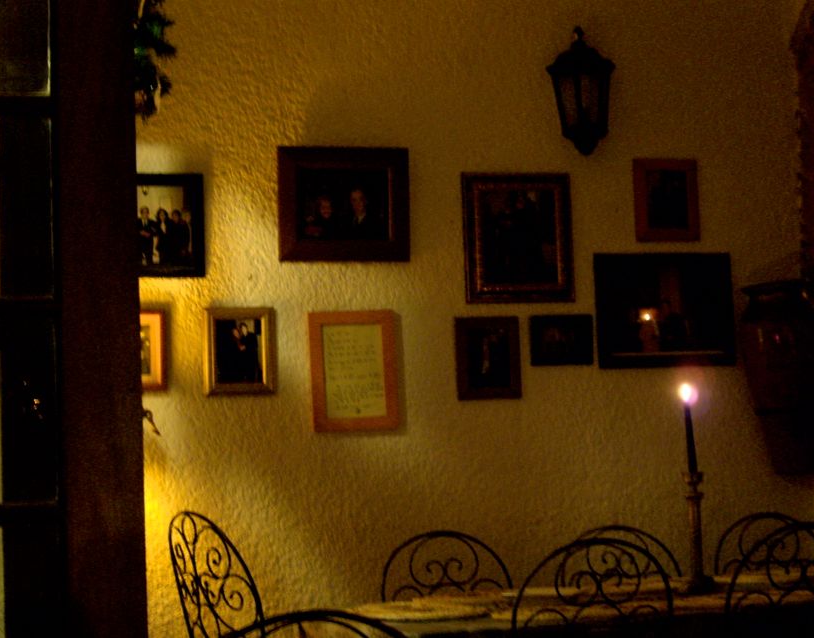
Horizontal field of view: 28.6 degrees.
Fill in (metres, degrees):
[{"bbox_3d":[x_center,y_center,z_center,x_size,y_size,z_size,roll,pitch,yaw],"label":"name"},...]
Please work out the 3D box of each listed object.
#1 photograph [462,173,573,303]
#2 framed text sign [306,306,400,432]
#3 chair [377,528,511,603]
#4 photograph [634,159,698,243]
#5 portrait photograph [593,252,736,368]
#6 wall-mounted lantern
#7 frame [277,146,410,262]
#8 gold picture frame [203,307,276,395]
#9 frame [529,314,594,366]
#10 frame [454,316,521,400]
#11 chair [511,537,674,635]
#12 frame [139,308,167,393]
[{"bbox_3d":[0.350,-0.253,5.040,0.351,0.410,0.025,-1,-6,-12],"label":"photograph"},{"bbox_3d":[-0.161,0.161,4.885,0.265,0.366,0.025,-2,-5,-12],"label":"framed text sign"},{"bbox_3d":[0.177,1.029,4.335,0.400,0.890,0.480,-1,-5,-12],"label":"chair"},{"bbox_3d":[0.836,-0.380,5.159,0.215,0.266,0.025,-1,-6,-12],"label":"photograph"},{"bbox_3d":[0.824,-0.026,5.120,0.458,0.360,0.025,-1,-5,-12],"label":"portrait photograph"},{"bbox_3d":[0.553,-0.725,5.073,0.198,0.392,0.140,-1,-5,-12],"label":"wall-mounted lantern"},{"bbox_3d":[-0.194,-0.352,4.931,0.405,0.353,0.025,0,-6,-12],"label":"frame"},{"bbox_3d":[-0.502,0.100,4.817,0.205,0.262,0.025,-1,-6,-12],"label":"gold picture frame"},{"bbox_3d":[0.486,0.069,5.036,0.201,0.153,0.025,-1,-6,-12],"label":"frame"},{"bbox_3d":[0.252,0.124,4.979,0.202,0.251,0.025,-1,-5,-12],"label":"frame"},{"bbox_3d":[0.414,0.983,3.962,0.400,0.890,0.480,-1,-5,-12],"label":"chair"},{"bbox_3d":[-0.814,0.096,4.749,0.190,0.235,0.025,-1,-5,-12],"label":"frame"}]

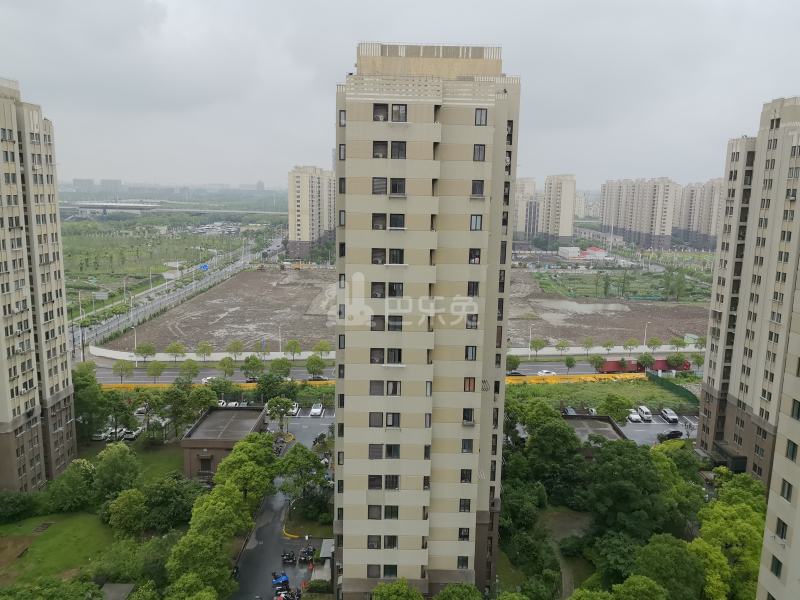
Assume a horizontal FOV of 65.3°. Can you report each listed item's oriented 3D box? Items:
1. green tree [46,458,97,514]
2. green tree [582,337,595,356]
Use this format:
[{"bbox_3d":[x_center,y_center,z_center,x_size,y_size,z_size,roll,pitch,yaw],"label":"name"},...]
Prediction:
[{"bbox_3d":[-46.232,25.785,87.894,6.761,7.095,6.761,1,10,0],"label":"green tree"},{"bbox_3d":[52.917,12.973,174.520,3.200,5.600,3.200,1,10,0],"label":"green tree"}]

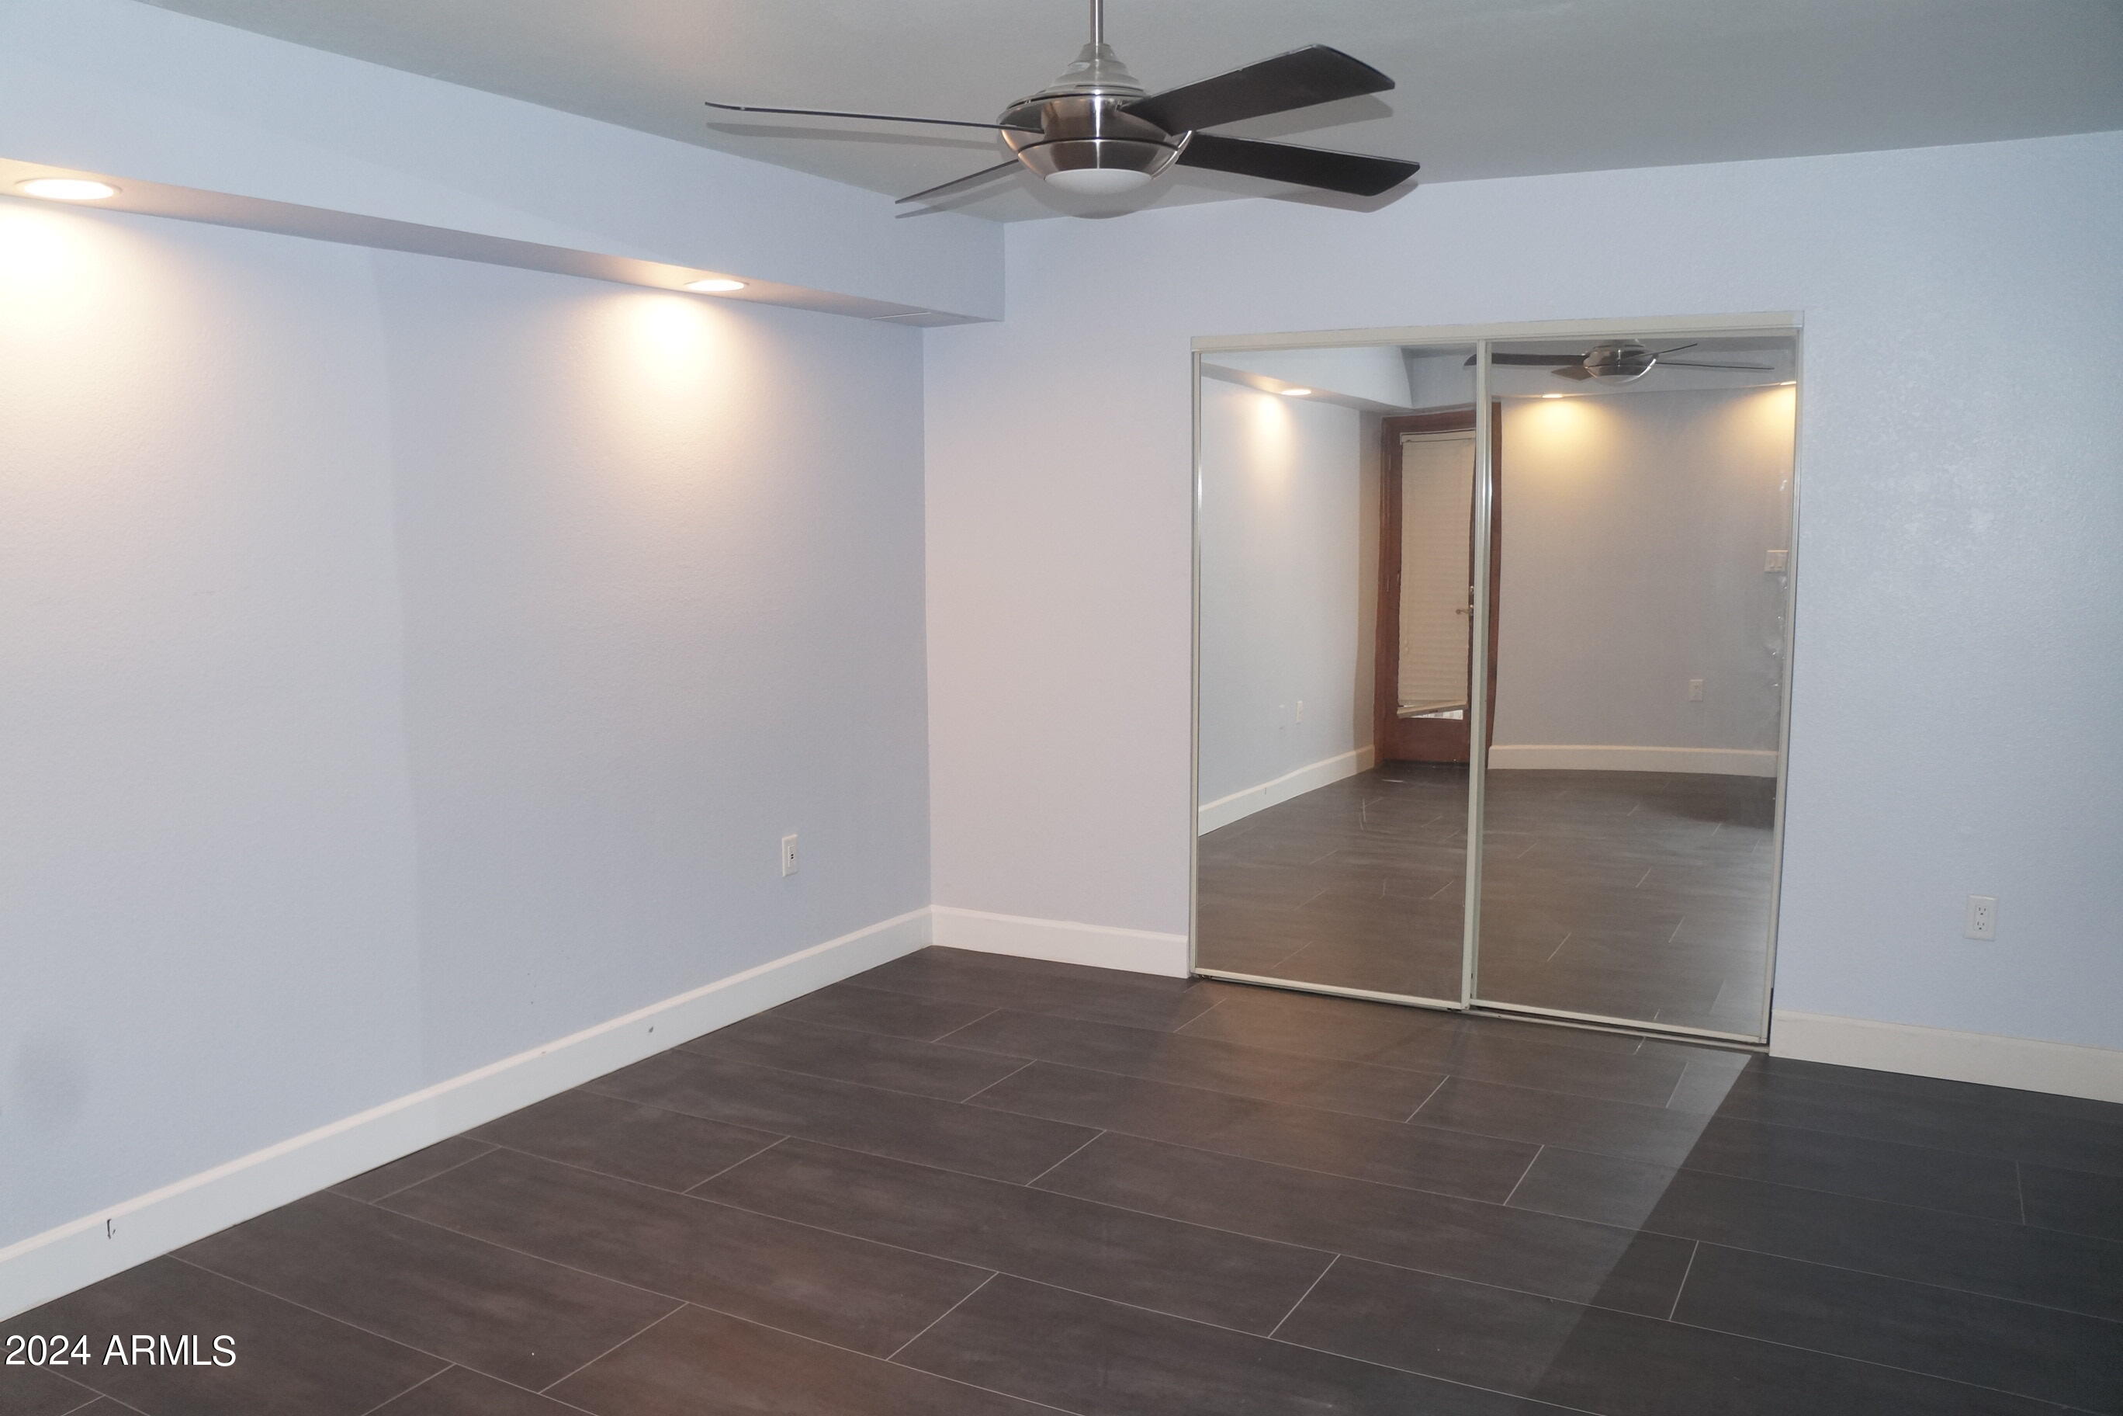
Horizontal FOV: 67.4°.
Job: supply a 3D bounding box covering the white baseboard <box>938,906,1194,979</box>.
[{"bbox_3d":[-0.018,0.789,5.413,0.991,0.146,0.018,3,8,29],"label":"white baseboard"}]

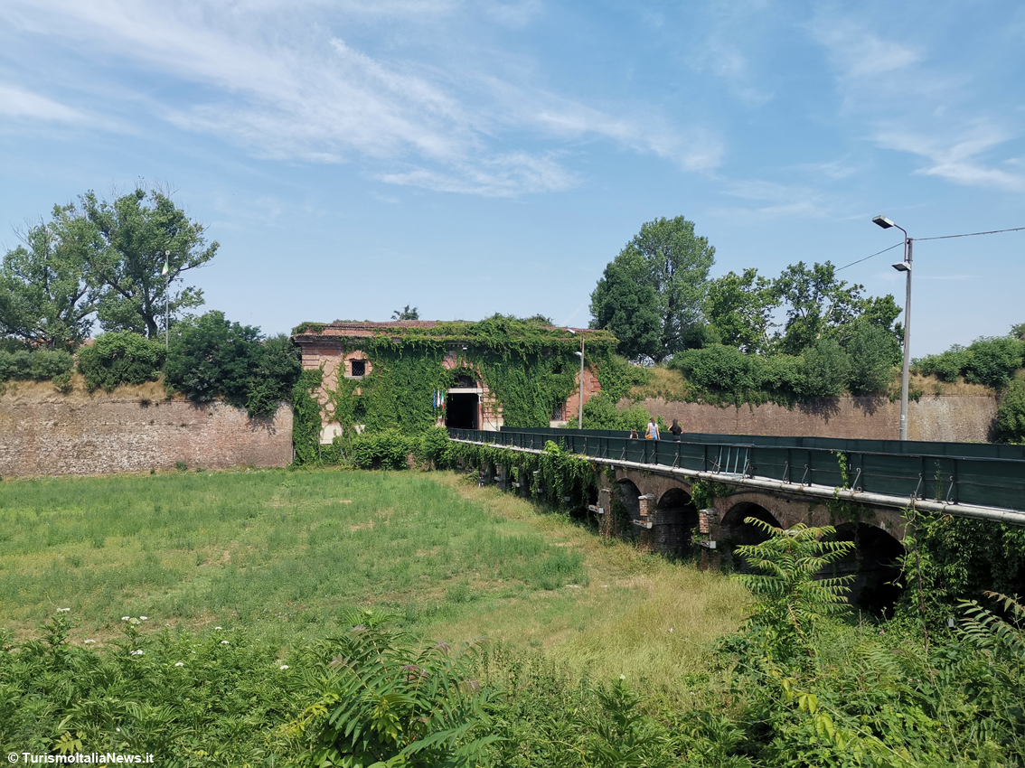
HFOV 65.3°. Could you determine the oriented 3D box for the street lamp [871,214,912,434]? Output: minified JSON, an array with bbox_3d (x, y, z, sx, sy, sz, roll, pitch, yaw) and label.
[{"bbox_3d":[12.232,-1.356,25.947,1.500,8.200,0.380,1,-3,-14],"label":"street lamp"}]

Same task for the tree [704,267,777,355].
[{"bbox_3d":[25.127,-7.670,88.470,7.830,10.010,7.750,-1,-3,16],"label":"tree"}]

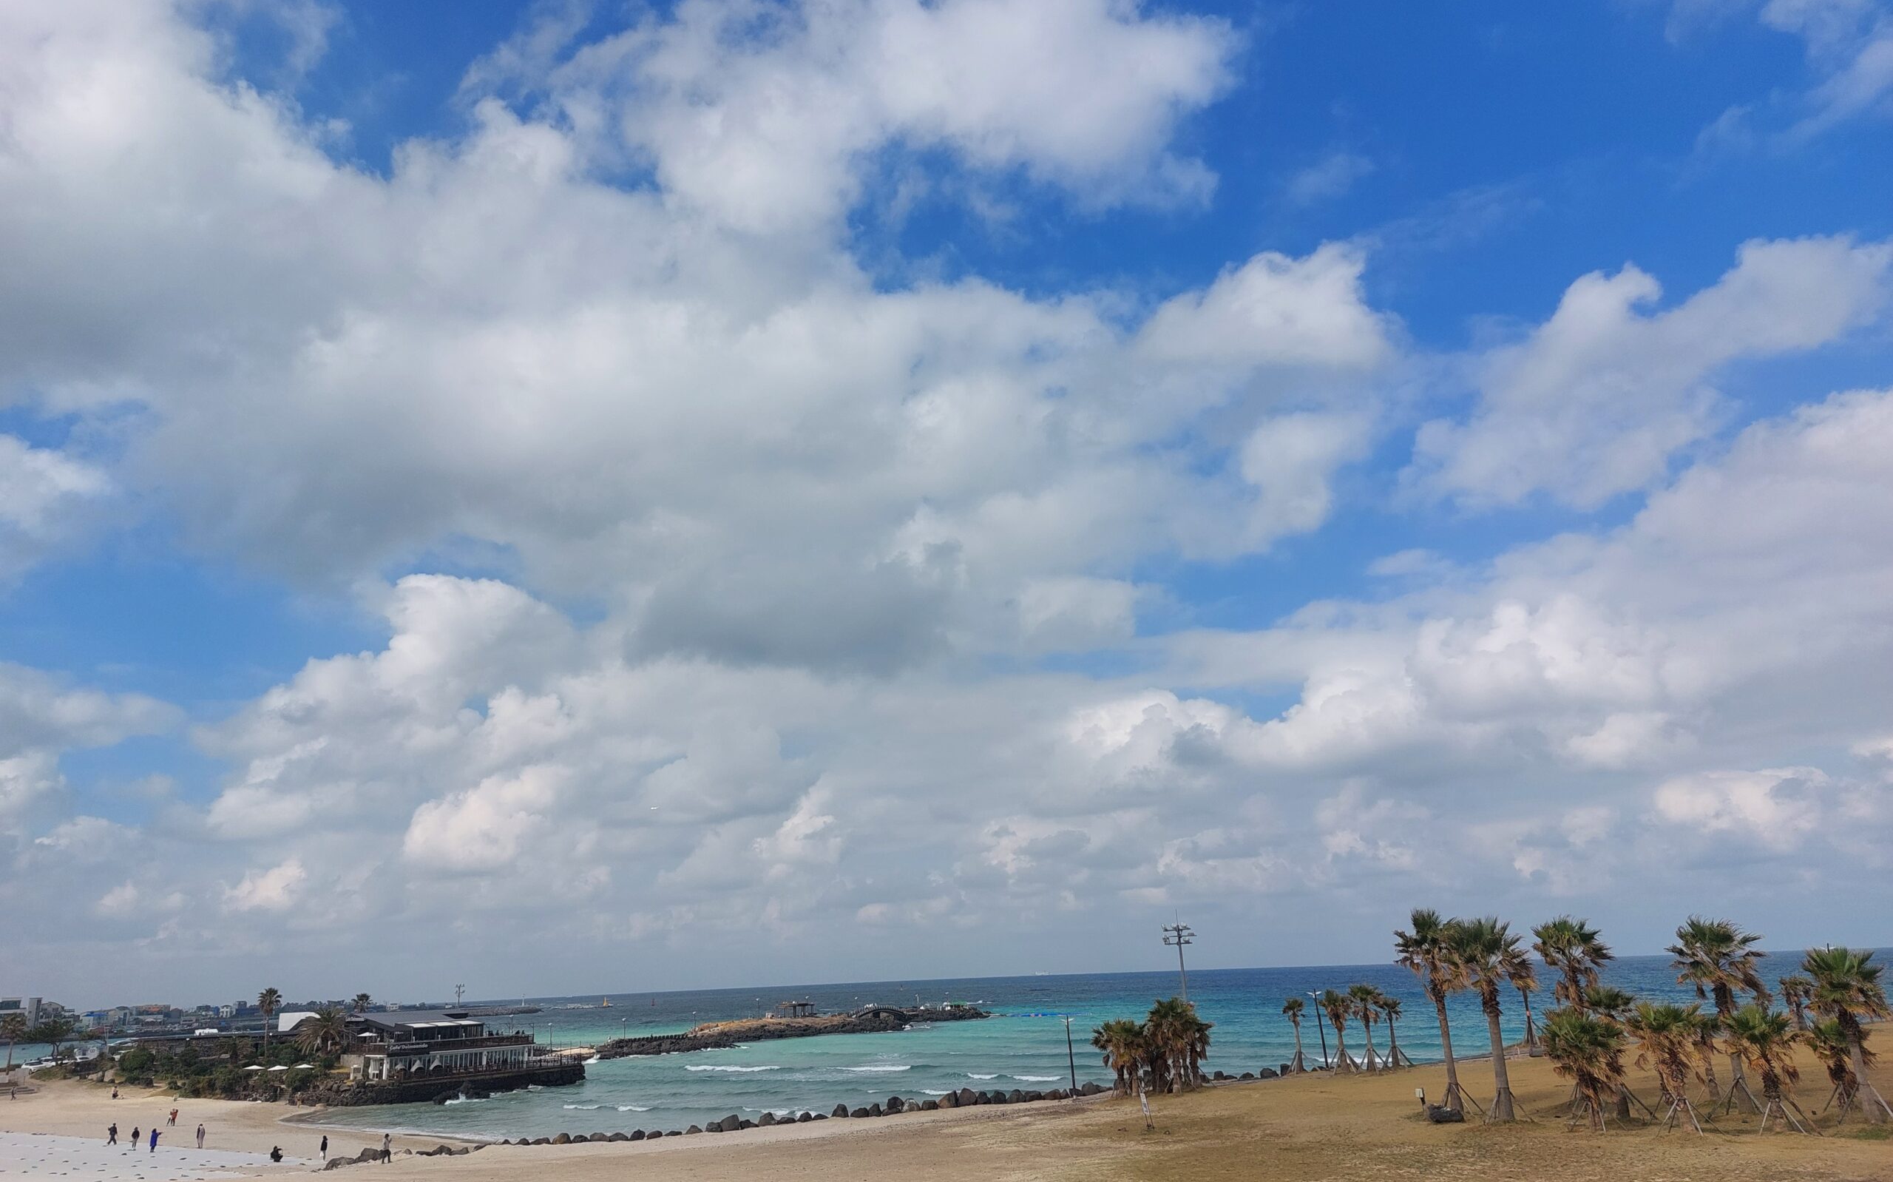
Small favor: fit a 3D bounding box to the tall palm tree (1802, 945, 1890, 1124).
[{"bbox_3d":[45.064,21.826,67.537,4.094,8.385,4.094,-12,-18,30],"label":"tall palm tree"}]

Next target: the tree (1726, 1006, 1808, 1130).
[{"bbox_3d":[39.324,22.842,65.580,3.364,5.776,3.364,-11,-18,28],"label":"tree"}]

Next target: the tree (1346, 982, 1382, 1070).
[{"bbox_3d":[33.789,35.427,111.101,2.861,6.761,2.861,-6,-16,15],"label":"tree"}]

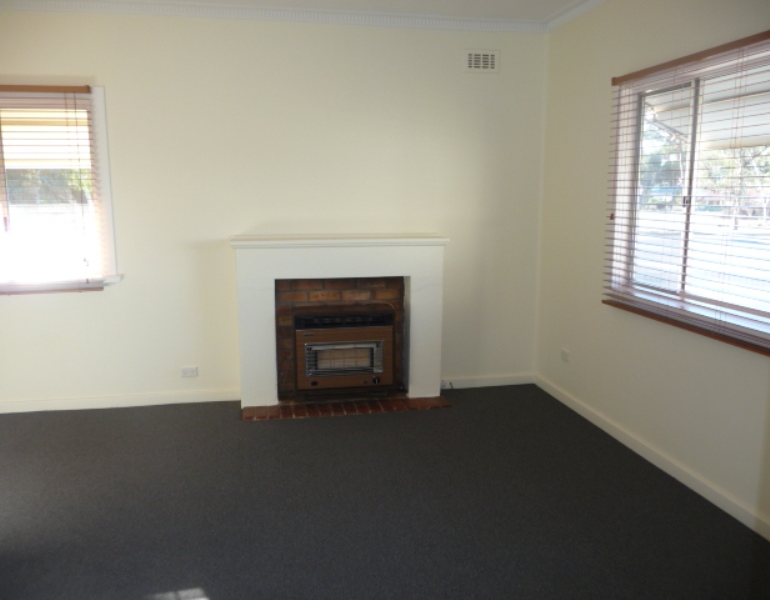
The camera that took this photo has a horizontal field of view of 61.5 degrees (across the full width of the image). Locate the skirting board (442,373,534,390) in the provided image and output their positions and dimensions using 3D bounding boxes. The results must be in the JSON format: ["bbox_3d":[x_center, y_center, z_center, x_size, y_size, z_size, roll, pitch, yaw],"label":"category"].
[{"bbox_3d":[0.798,0.643,5.153,0.838,0.085,0.018,-2,10,-11],"label":"skirting board"}]

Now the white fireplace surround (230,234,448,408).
[{"bbox_3d":[-0.312,0.146,4.724,1.540,1.207,0.252,-2,10,-11],"label":"white fireplace surround"}]

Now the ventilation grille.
[{"bbox_3d":[0.714,-1.745,4.741,0.263,0.157,0.015,-2,10,-11],"label":"ventilation grille"}]

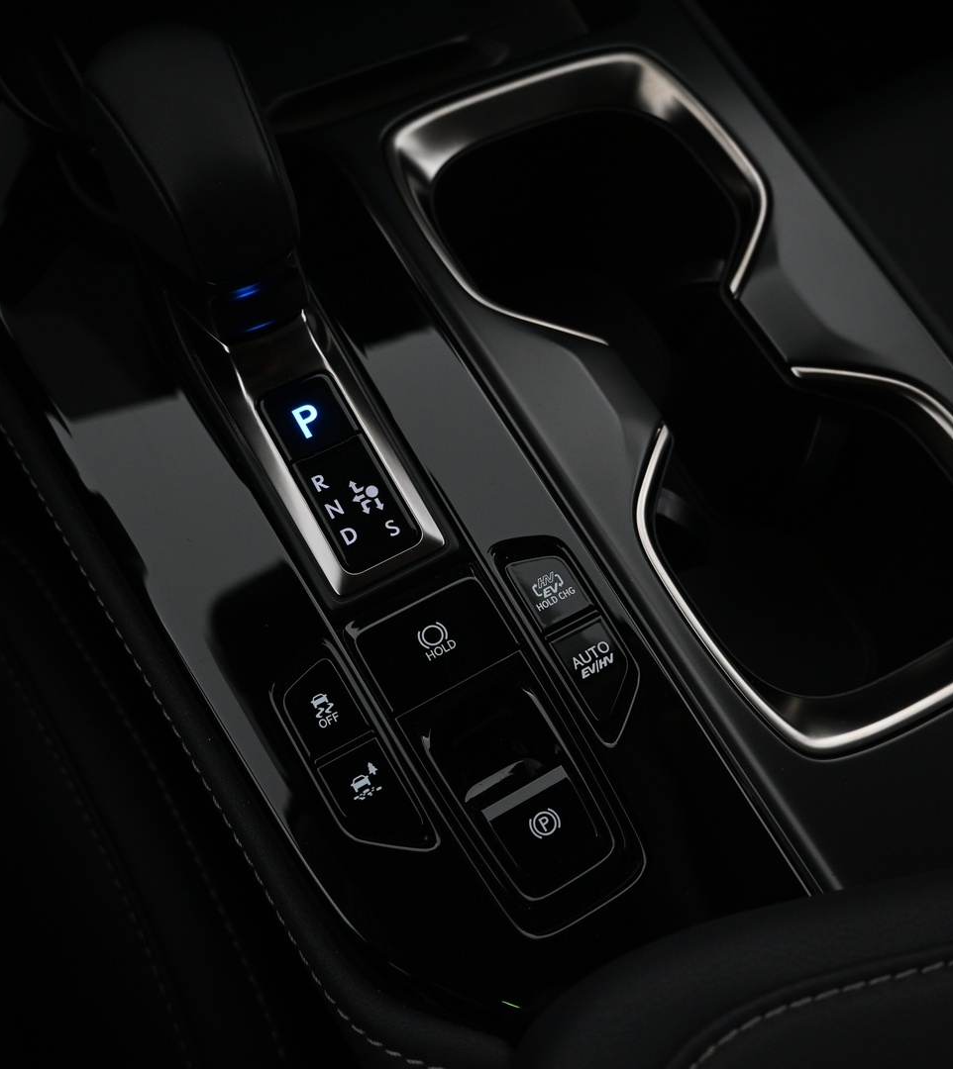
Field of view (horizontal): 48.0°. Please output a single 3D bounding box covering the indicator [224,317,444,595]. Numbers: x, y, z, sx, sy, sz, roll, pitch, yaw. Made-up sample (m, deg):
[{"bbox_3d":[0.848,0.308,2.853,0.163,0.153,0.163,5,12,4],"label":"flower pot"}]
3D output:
[{"bbox_3d":[-0.044,-0.022,0.304,0.032,0.012,0.083,-26,74,-18],"label":"indicator"}]

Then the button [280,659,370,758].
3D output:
[{"bbox_3d":[-0.040,0.046,0.277,0.017,0.006,0.022,-26,74,-18],"label":"button"}]

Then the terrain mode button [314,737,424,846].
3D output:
[{"bbox_3d":[-0.026,0.068,0.269,0.017,0.006,0.029,-26,74,-18],"label":"terrain mode button"}]

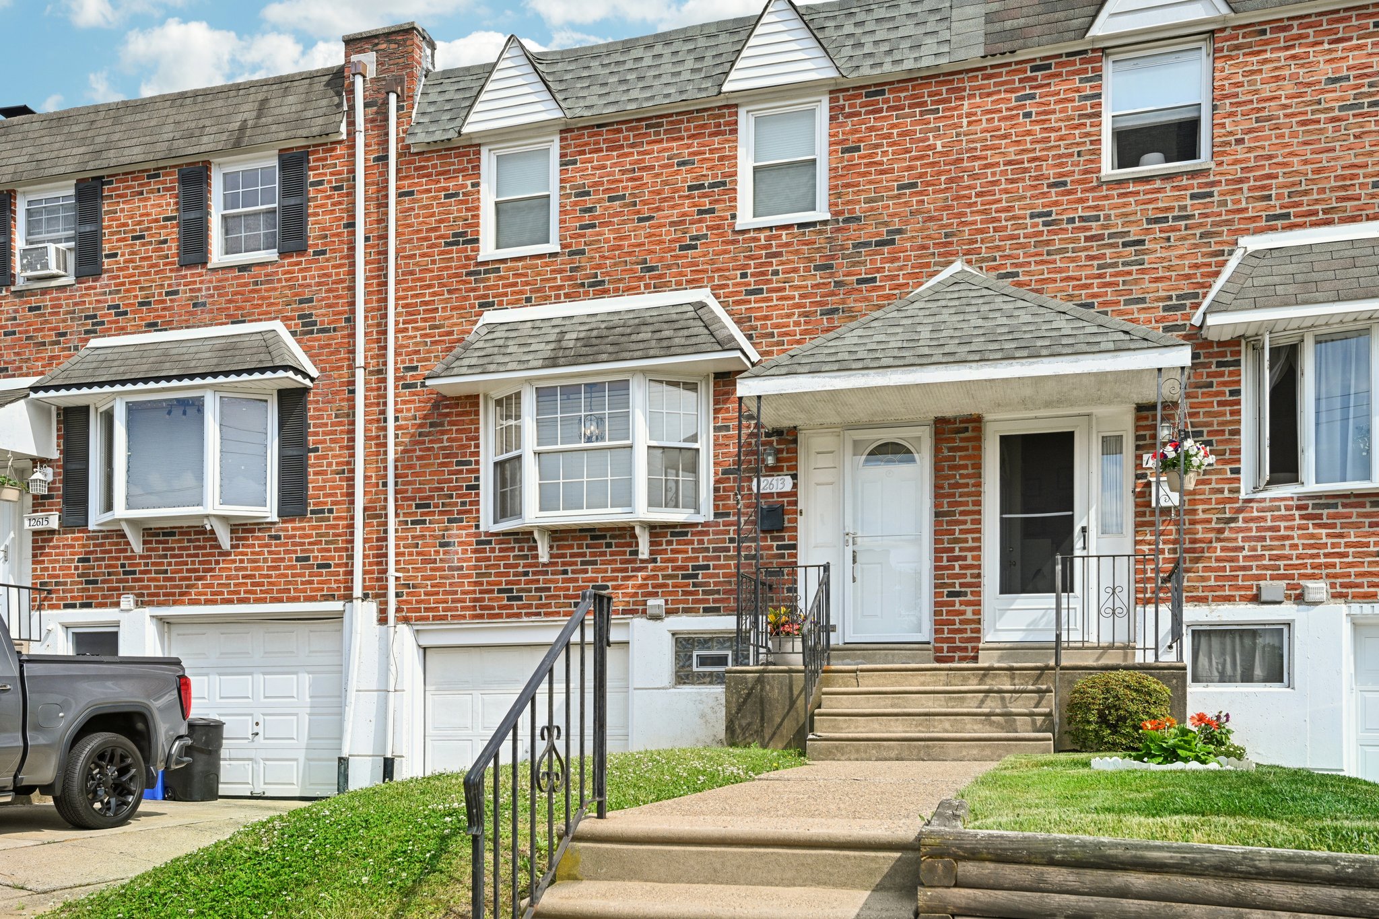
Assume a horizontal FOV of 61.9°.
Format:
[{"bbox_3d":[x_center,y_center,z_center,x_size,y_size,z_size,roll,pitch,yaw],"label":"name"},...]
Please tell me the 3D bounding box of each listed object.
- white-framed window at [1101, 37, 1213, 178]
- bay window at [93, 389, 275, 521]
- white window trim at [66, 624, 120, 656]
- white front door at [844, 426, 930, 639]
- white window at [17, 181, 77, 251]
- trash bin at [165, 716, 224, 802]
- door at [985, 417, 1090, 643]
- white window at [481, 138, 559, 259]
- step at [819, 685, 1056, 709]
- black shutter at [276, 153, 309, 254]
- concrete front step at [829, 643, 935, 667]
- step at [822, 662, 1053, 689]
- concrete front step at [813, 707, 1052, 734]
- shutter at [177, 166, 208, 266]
[{"bbox_3d":[4.205,-3.151,10.355,0.928,1.153,0.100,-2,-3,17],"label":"white-framed window"},{"bbox_3d":[-5.796,-0.012,12.850,2.420,1.420,0.360,-1,-4,15],"label":"bay window"},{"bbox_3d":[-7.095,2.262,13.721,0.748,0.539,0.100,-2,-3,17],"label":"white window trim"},{"bbox_3d":[1.867,0.719,10.880,0.830,2.050,0.090,-1,-4,15],"label":"white front door"},{"bbox_3d":[-7.432,-2.638,13.300,0.880,1.080,0.100,0,0,16],"label":"white window"},{"bbox_3d":[-5.410,3.291,12.600,0.600,0.900,0.560,-1,-4,23],"label":"trash bin"},{"bbox_3d":[3.154,0.640,10.415,0.914,2.030,0.090,-1,-4,16],"label":"door"},{"bbox_3d":[-1.804,-2.759,12.162,0.942,1.232,0.100,-2,-3,17],"label":"white window"},{"bbox_3d":[1.992,1.929,9.321,1.828,0.190,0.300,-3,-10,16],"label":"step"},{"bbox_3d":[-4.480,-2.906,12.956,0.391,1.132,0.045,-2,-3,17],"label":"black shutter"},{"bbox_3d":[1.712,1.854,10.834,1.227,0.205,0.300,-3,-10,16],"label":"concrete front step"},{"bbox_3d":[2.074,1.828,9.665,1.874,0.200,0.310,-2,-3,17],"label":"step"},{"bbox_3d":[1.899,2.028,8.920,1.780,0.190,0.310,-1,-4,15],"label":"concrete front step"},{"bbox_3d":[-5.590,-2.746,12.930,0.390,1.100,0.045,-1,-4,15],"label":"shutter"}]

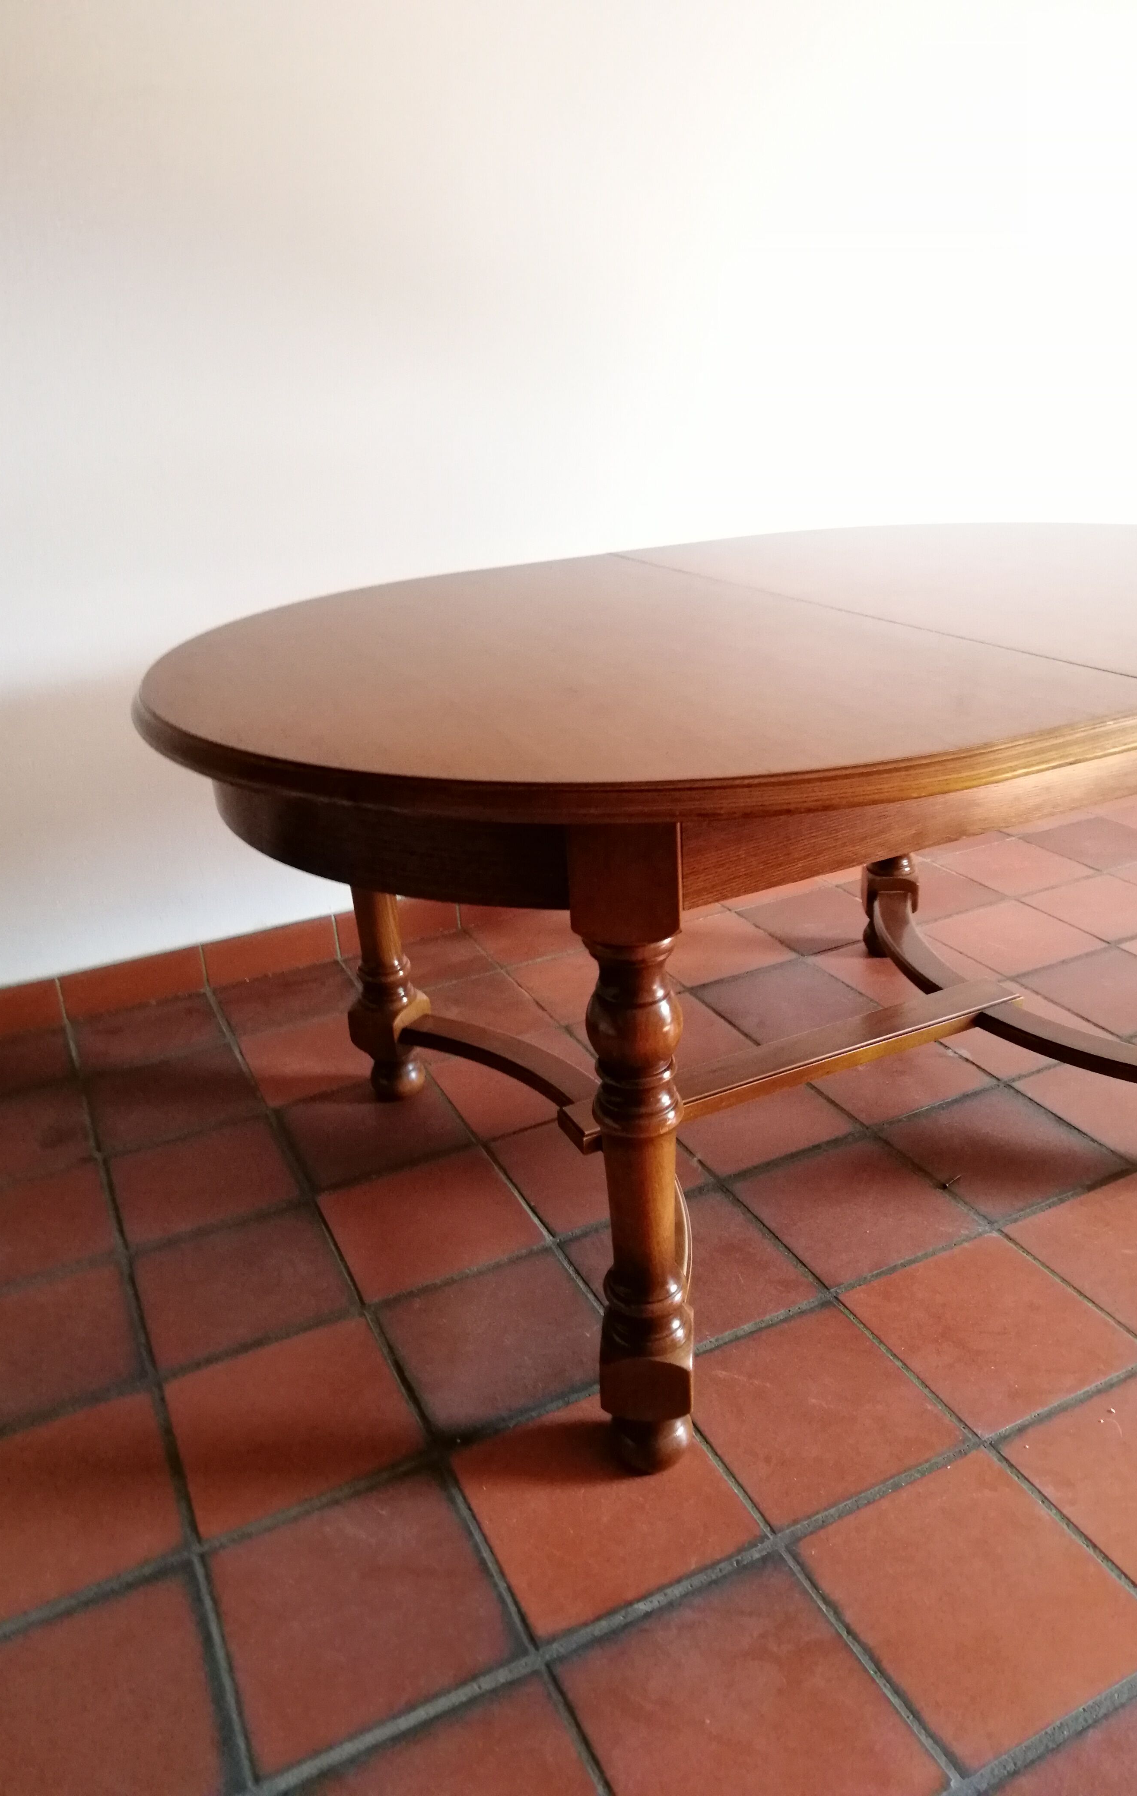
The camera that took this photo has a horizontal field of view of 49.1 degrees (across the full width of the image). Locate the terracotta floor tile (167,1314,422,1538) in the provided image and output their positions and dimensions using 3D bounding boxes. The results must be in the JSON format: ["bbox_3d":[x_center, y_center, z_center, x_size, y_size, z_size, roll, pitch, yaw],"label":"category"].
[{"bbox_3d":[-0.304,0.576,1.372,0.237,0.015,0.230,-13,25,-22],"label":"terracotta floor tile"}]

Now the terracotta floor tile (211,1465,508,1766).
[{"bbox_3d":[-0.196,0.659,1.154,0.235,0.015,0.235,-13,25,-22],"label":"terracotta floor tile"}]

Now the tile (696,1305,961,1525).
[{"bbox_3d":[0.252,0.551,1.347,0.235,0.015,0.235,-13,25,-22],"label":"tile"}]

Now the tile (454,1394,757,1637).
[{"bbox_3d":[0.031,0.603,1.257,0.235,0.015,0.235,-13,25,-22],"label":"tile"}]

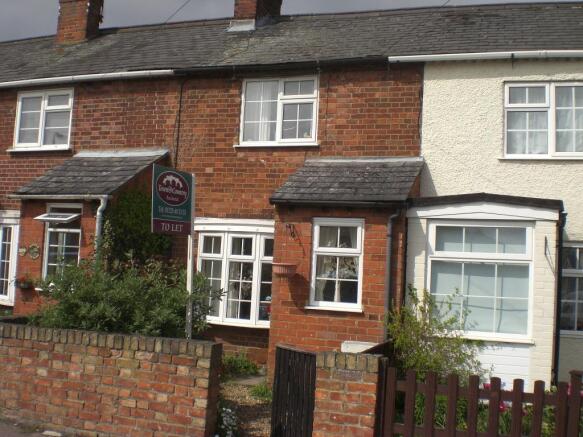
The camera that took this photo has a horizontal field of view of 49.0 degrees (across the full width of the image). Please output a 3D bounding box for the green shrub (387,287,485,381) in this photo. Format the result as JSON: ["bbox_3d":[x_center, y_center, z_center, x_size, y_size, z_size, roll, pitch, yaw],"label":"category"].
[{"bbox_3d":[1.398,1.316,6.177,0.916,1.268,0.800,1,-4,17],"label":"green shrub"}]

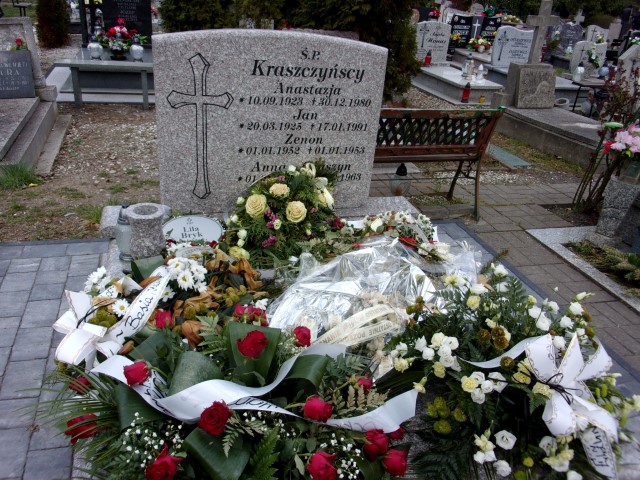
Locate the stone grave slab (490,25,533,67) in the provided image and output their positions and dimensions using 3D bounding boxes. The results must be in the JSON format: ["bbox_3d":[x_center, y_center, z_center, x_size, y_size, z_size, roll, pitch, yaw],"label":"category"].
[{"bbox_3d":[3.421,-3.430,9.200,0.720,0.720,0.120,-4,28,-17],"label":"stone grave slab"}]

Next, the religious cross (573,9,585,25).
[{"bbox_3d":[5.711,-4.938,11.438,0.280,0.320,0.080,-5,29,-16],"label":"religious cross"}]

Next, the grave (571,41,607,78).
[{"bbox_3d":[4.872,-3.275,9.394,0.650,0.640,0.160,-5,29,-16],"label":"grave"}]

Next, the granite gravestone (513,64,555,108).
[{"bbox_3d":[2.559,-1.840,6.205,0.540,0.470,0.320,-5,29,-16],"label":"granite gravestone"}]

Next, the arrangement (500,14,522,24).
[{"bbox_3d":[4.870,-5.622,13.200,0.440,0.240,0.320,-4,28,-17],"label":"arrangement"}]

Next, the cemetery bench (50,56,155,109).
[{"bbox_3d":[-2.054,-1.532,5.100,1.020,0.420,0.340,-4,28,-17],"label":"cemetery bench"}]

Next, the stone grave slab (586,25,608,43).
[{"bbox_3d":[6.185,-4.514,11.539,0.580,0.600,0.150,-5,29,-16],"label":"stone grave slab"}]

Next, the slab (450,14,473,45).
[{"bbox_3d":[2.933,-4.287,10.618,0.500,0.720,0.120,-5,29,-16],"label":"slab"}]

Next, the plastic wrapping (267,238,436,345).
[{"bbox_3d":[0.108,0.200,2.304,0.600,0.220,0.540,-5,29,-16],"label":"plastic wrapping"}]

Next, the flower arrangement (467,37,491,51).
[{"bbox_3d":[3.190,-3.945,10.419,0.460,0.300,0.350,-5,29,-16],"label":"flower arrangement"}]

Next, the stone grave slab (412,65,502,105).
[{"bbox_3d":[2.206,-2.631,8.781,0.840,0.270,1.880,-4,28,-17],"label":"stone grave slab"}]

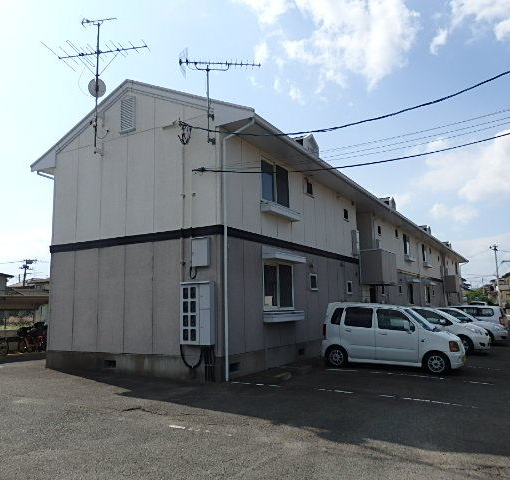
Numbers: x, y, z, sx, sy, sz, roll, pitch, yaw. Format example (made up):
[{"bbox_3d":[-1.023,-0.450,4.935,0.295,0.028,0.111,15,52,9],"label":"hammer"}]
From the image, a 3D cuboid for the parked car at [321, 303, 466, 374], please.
[{"bbox_3d":[3.459,2.332,11.429,3.400,1.650,1.480,-6,-10,33],"label":"parked car"}]

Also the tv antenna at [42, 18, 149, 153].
[{"bbox_3d":[-4.101,-4.205,12.367,2.600,3.750,1.620,-3,-8,11],"label":"tv antenna"}]

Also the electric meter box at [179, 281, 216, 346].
[{"bbox_3d":[-1.277,1.614,10.096,0.840,1.350,0.200,-6,-9,30],"label":"electric meter box"}]

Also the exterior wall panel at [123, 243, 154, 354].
[{"bbox_3d":[-2.806,1.388,11.091,0.920,2.652,0.060,-6,-9,29],"label":"exterior wall panel"}]

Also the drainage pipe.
[{"bbox_3d":[-0.315,0.150,9.941,0.860,5.650,0.090,-6,-9,30],"label":"drainage pipe"}]

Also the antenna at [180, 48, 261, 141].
[{"bbox_3d":[-0.785,-3.223,10.441,1.840,2.220,0.500,0,-8,-7],"label":"antenna"}]

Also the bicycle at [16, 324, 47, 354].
[{"bbox_3d":[-7.900,3.507,16.658,1.720,1.050,0.580,-5,-9,27],"label":"bicycle"}]

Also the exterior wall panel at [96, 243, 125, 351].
[{"bbox_3d":[-3.587,1.476,11.591,0.910,2.640,0.050,-6,-9,30],"label":"exterior wall panel"}]

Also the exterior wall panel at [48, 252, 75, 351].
[{"bbox_3d":[-5.203,1.630,12.454,0.982,2.652,0.060,-6,-9,29],"label":"exterior wall panel"}]

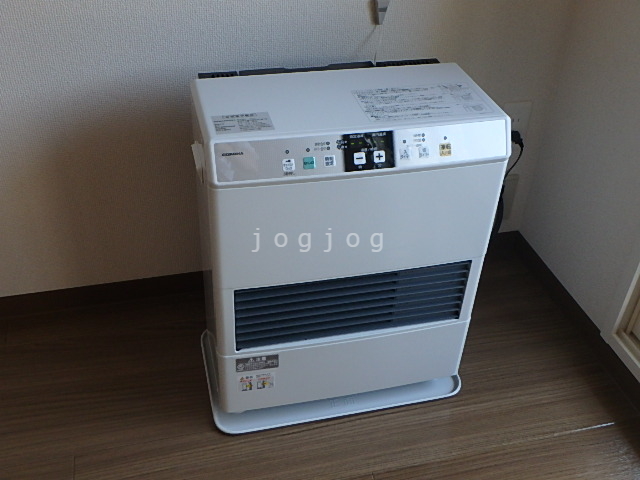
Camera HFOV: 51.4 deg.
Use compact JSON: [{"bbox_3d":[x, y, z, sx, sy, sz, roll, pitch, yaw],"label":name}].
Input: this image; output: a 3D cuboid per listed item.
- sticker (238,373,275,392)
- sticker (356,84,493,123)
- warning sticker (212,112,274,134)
[{"bbox_3d":[-0.105,0.237,1.105,0.061,0.038,0.002,-7,38,-12],"label":"sticker"},{"bbox_3d":[0.149,-0.203,0.975,0.186,0.002,0.104,-7,38,-12],"label":"sticker"},{"bbox_3d":[-0.104,-0.158,0.898,0.079,0.002,0.053,-7,38,-12],"label":"warning sticker"}]

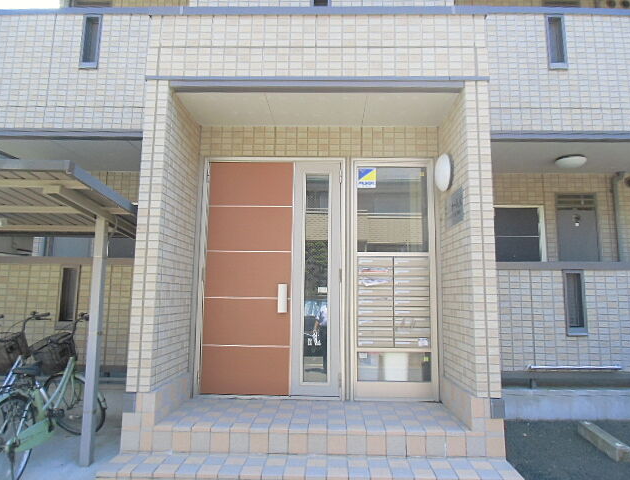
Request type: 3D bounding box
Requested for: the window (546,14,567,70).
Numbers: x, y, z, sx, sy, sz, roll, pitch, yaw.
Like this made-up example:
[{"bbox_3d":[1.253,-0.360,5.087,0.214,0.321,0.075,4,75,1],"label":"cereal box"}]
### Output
[{"bbox_3d":[2.905,-2.370,5.342,0.220,0.700,0.100,1,-8,1],"label":"window"}]

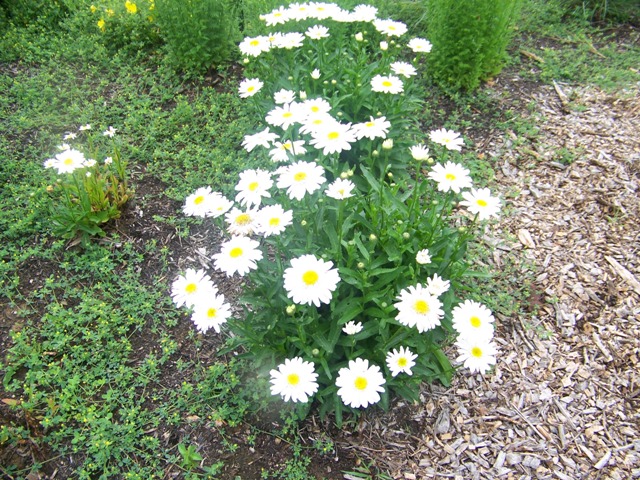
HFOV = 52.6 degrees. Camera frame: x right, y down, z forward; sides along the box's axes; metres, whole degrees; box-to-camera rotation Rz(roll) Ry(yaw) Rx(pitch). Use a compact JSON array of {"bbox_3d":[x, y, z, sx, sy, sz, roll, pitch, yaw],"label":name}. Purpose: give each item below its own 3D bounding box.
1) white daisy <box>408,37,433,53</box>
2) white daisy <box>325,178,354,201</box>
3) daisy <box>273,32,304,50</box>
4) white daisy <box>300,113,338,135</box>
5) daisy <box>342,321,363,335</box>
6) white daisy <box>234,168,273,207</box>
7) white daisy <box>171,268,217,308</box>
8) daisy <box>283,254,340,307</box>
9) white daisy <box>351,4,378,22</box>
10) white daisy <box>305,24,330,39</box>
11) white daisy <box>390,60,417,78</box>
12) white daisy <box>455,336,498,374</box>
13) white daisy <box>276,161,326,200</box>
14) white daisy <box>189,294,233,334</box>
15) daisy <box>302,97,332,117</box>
[{"bbox_3d":[0.323,-0.628,2.080,0.080,0.030,0.079,6,47,7],"label":"white daisy"},{"bbox_3d":[0.040,-0.101,1.290,0.060,0.030,0.059,1,43,2],"label":"white daisy"},{"bbox_3d":[-0.078,-0.500,1.630,0.076,0.019,0.076,0,49,-3],"label":"daisy"},{"bbox_3d":[-0.006,-0.284,1.576,0.090,0.022,0.090,0,45,0],"label":"white daisy"},{"bbox_3d":[0.063,0.170,1.257,0.038,0.020,0.038,0,37,0],"label":"daisy"},{"bbox_3d":[-0.120,-0.095,1.180,0.073,0.020,0.073,-3,67,6],"label":"white daisy"},{"bbox_3d":[-0.256,0.098,1.308,0.090,0.025,0.090,-5,58,5],"label":"white daisy"},{"bbox_3d":[-0.013,0.068,1.090,0.096,0.028,0.094,-1,63,-1],"label":"daisy"},{"bbox_3d":[0.136,-0.692,1.978,0.083,0.029,0.083,0,53,0],"label":"white daisy"},{"bbox_3d":[-0.006,-0.530,1.650,0.065,0.021,0.065,0,48,0],"label":"white daisy"},{"bbox_3d":[0.226,-0.461,1.751,0.068,0.024,0.068,8,47,-8],"label":"white daisy"},{"bbox_3d":[0.313,0.227,1.290,0.088,0.026,0.086,-4,58,6],"label":"white daisy"},{"bbox_3d":[-0.040,-0.130,1.411,0.106,0.028,0.106,-2,55,2],"label":"white daisy"},{"bbox_3d":[-0.174,0.117,1.040,0.069,0.019,0.069,0,58,1],"label":"white daisy"},{"bbox_3d":[-0.007,-0.329,1.607,0.077,0.022,0.077,1,57,-1],"label":"daisy"}]

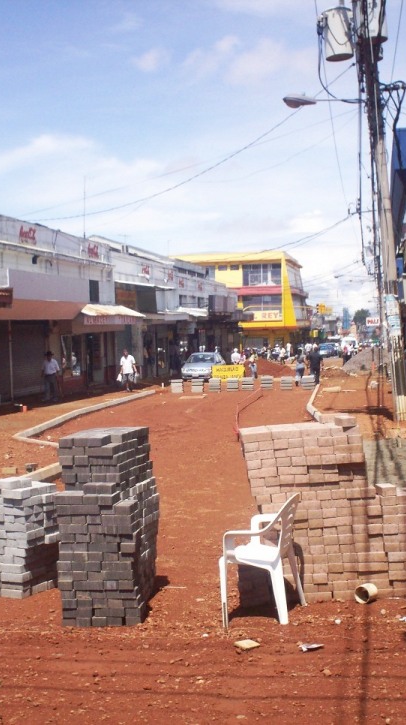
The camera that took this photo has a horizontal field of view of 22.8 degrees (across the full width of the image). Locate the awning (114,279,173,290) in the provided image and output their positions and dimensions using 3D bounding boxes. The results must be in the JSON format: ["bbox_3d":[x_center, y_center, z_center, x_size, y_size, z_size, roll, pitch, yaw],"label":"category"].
[{"bbox_3d":[-2.801,-3.913,50.868,1.000,0.300,11.000,-1,2,10],"label":"awning"}]

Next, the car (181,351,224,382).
[{"bbox_3d":[0.036,0.218,52.200,1.680,1.410,4.300,-1,2,10],"label":"car"}]

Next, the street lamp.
[{"bbox_3d":[2.667,-5.936,22.854,1.740,0.320,0.320,-1,2,10],"label":"street lamp"}]

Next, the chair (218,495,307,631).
[{"bbox_3d":[0.410,1.273,6.600,0.540,0.800,0.560,-1,2,10],"label":"chair"}]

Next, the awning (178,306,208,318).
[{"bbox_3d":[-0.279,-3.231,64.580,1.250,0.650,7.000,-1,2,10],"label":"awning"}]

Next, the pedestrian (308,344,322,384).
[{"bbox_3d":[5.080,0.149,45.300,0.600,1.700,0.420,-1,2,10],"label":"pedestrian"}]

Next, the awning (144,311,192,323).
[{"bbox_3d":[-1.987,-2.257,49.300,1.200,0.500,8.800,-1,2,10],"label":"awning"}]

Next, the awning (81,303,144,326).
[{"bbox_3d":[-3.692,-1.946,41.000,1.200,0.850,6.300,-1,2,10],"label":"awning"}]

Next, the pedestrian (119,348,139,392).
[{"bbox_3d":[-2.951,0.317,39.800,0.680,1.690,0.450,-1,2,5],"label":"pedestrian"}]

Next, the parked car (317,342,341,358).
[{"bbox_3d":[13.137,-1.246,104.362,1.750,1.500,4.300,0,2,19],"label":"parked car"}]

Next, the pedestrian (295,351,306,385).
[{"bbox_3d":[4.326,0.230,44.500,0.520,1.630,0.480,-1,2,10],"label":"pedestrian"}]

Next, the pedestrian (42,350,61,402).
[{"bbox_3d":[-5.009,0.447,32.969,0.580,1.670,0.400,-1,2,13],"label":"pedestrian"}]

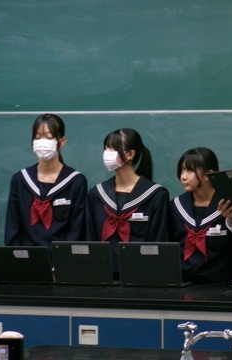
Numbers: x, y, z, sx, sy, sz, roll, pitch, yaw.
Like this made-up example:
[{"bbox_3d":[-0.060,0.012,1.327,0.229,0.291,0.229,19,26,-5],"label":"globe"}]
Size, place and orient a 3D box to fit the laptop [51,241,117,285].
[{"bbox_3d":[-0.125,0.390,9.345,0.292,0.210,0.250,0,1,17],"label":"laptop"}]

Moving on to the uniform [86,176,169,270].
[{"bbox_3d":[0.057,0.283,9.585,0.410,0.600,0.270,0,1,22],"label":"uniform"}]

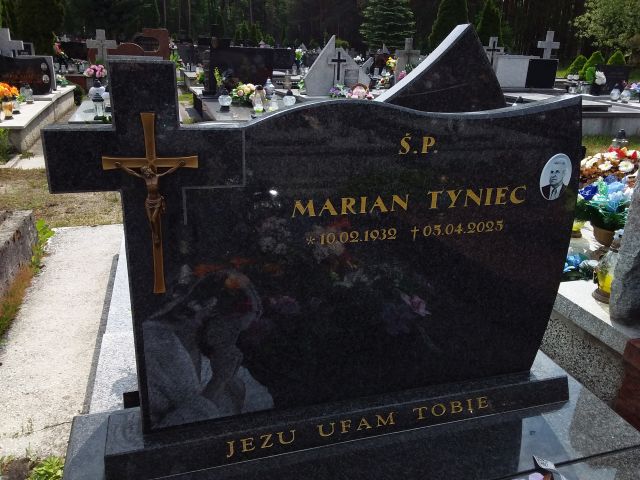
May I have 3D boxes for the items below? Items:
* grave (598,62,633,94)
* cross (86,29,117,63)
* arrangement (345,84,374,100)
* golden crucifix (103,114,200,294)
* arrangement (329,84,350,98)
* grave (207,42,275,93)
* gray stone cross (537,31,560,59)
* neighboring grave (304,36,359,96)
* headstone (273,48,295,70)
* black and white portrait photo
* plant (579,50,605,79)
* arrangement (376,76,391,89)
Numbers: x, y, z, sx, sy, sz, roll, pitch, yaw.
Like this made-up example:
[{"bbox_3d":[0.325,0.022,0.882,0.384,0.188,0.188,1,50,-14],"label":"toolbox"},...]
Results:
[{"bbox_3d":[5.287,-2.889,9.300,0.557,0.550,0.130,-4,22,-16],"label":"grave"},{"bbox_3d":[-3.011,-2.672,7.150,0.380,0.500,0.100,-4,22,-16],"label":"cross"},{"bbox_3d":[0.610,-2.275,8.000,0.450,0.250,0.280,-4,22,-16],"label":"arrangement"},{"bbox_3d":[-0.316,-0.055,0.992,0.172,0.364,0.045,-4,19,-16],"label":"golden crucifix"},{"bbox_3d":[0.289,-2.319,8.100,0.290,0.220,0.240,-4,22,-16],"label":"arrangement"},{"bbox_3d":[-1.103,-2.386,7.250,0.909,0.678,0.180,-4,22,-16],"label":"grave"},{"bbox_3d":[4.316,-3.691,9.800,0.460,0.500,0.110,-4,22,-16],"label":"gray stone cross"},{"bbox_3d":[0.174,-2.497,7.500,0.751,0.814,0.200,-4,22,-16],"label":"neighboring grave"},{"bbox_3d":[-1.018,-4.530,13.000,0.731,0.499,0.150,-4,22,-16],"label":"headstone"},{"bbox_3d":[0.586,-0.155,1.285,0.090,0.120,0.010,-4,19,-16],"label":"black and white portrait photo"},{"bbox_3d":[10.527,-6.722,20.000,1.000,1.100,1.000,-4,22,-16],"label":"plant"},{"bbox_3d":[1.165,-2.890,9.500,0.230,0.210,0.200,-4,22,-16],"label":"arrangement"}]

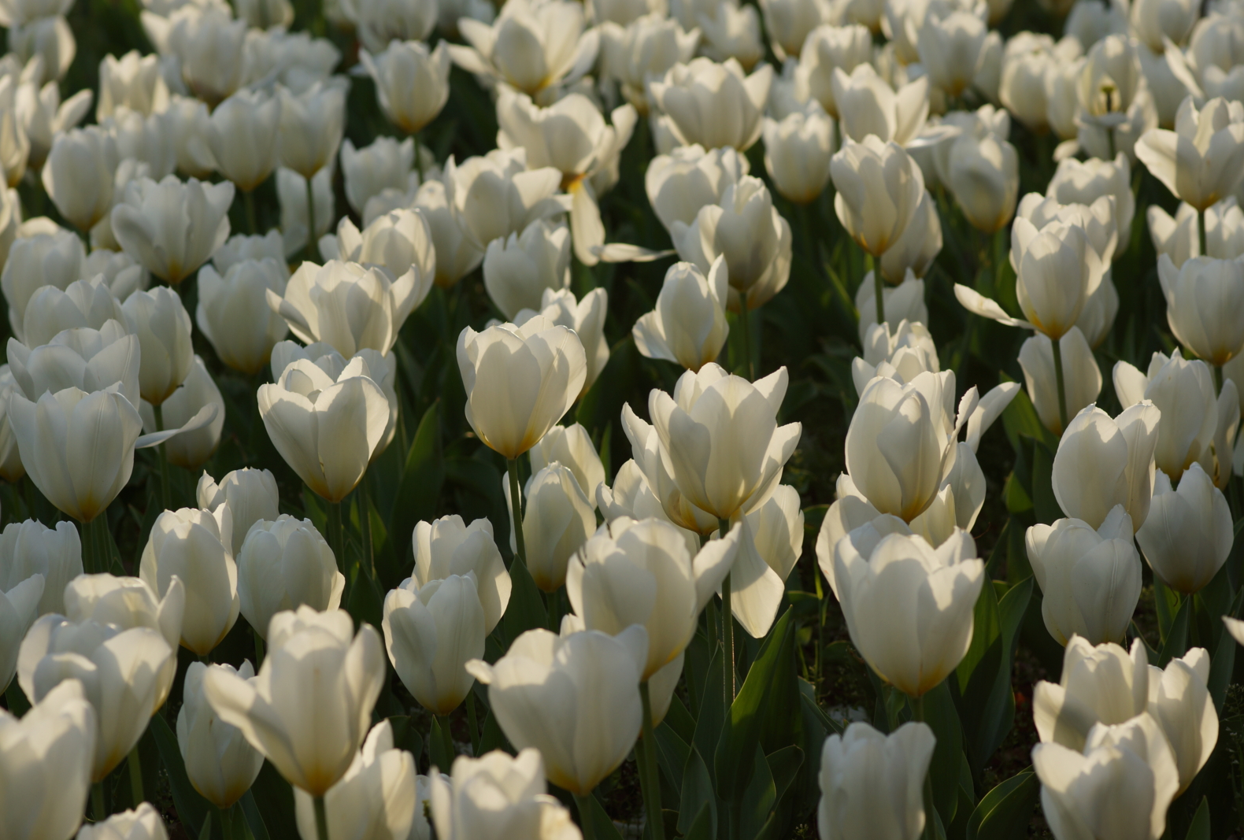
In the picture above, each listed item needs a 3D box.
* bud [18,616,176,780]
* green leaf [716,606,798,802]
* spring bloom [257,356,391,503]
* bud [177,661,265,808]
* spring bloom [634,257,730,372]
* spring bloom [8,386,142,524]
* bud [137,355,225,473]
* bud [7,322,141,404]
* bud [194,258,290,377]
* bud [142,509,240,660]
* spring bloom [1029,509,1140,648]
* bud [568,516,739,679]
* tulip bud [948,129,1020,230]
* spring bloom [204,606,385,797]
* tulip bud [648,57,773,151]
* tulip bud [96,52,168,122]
[{"bbox_3d":[-0.229,0.121,2.290,0.069,0.069,0.066,0,14,0],"label":"bud"},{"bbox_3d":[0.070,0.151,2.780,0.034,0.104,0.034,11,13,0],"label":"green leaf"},{"bbox_3d":[-0.148,0.007,2.610,0.066,0.070,0.063,0,14,0],"label":"spring bloom"},{"bbox_3d":[-0.185,0.148,2.420,0.041,0.066,0.041,-1,16,-4],"label":"bud"},{"bbox_3d":[0.034,-0.057,2.940,0.053,0.062,0.048,0,16,1],"label":"spring bloom"},{"bbox_3d":[-0.283,0.018,2.720,0.068,0.068,0.065,0,14,0],"label":"spring bloom"},{"bbox_3d":[-0.253,-0.002,3.020,0.049,0.064,0.048,0,14,0],"label":"bud"},{"bbox_3d":[-0.292,-0.014,2.800,0.071,0.066,0.068,0,14,0],"label":"bud"},{"bbox_3d":[-0.222,-0.059,3.080,0.054,0.066,0.054,0,14,0],"label":"bud"},{"bbox_3d":[-0.221,0.083,2.680,0.050,0.072,0.045,-1,13,0],"label":"bud"},{"bbox_3d":[0.238,0.082,2.700,0.059,0.069,0.054,-1,13,0],"label":"spring bloom"},{"bbox_3d":[0.014,0.085,2.420,0.078,0.071,0.069,-3,16,0],"label":"bud"},{"bbox_3d":[0.245,-0.159,3.550,0.048,0.066,0.048,0,14,0],"label":"tulip bud"},{"bbox_3d":[-0.133,0.118,2.130,0.073,0.074,0.062,0,14,0],"label":"spring bloom"},{"bbox_3d":[0.062,-0.215,3.650,0.088,0.066,0.081,0,14,0],"label":"tulip bud"},{"bbox_3d":[-0.377,-0.249,4.050,0.056,0.065,0.056,-1,13,0],"label":"tulip bud"}]

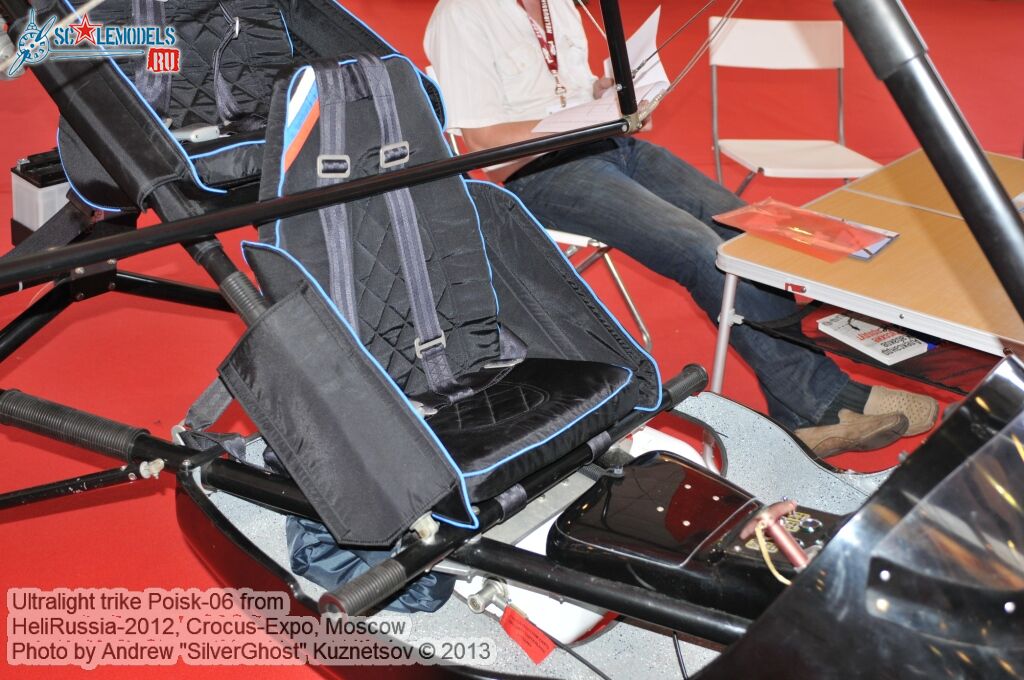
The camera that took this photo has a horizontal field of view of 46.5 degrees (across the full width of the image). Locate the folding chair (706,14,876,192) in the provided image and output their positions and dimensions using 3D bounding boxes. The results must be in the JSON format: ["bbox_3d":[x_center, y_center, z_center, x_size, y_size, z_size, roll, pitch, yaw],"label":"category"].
[{"bbox_3d":[0.792,-0.484,3.414,0.415,0.775,0.465,-2,25,-11],"label":"folding chair"}]

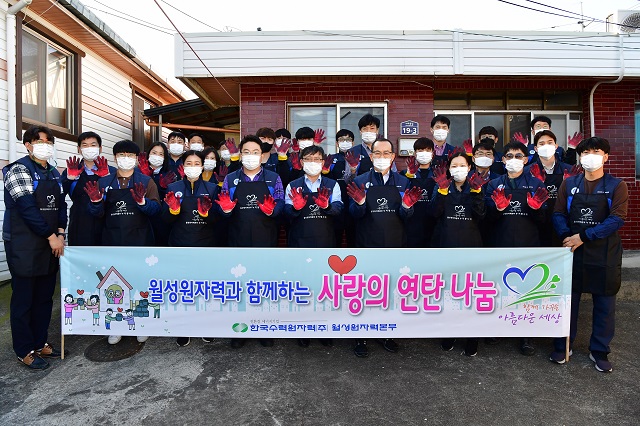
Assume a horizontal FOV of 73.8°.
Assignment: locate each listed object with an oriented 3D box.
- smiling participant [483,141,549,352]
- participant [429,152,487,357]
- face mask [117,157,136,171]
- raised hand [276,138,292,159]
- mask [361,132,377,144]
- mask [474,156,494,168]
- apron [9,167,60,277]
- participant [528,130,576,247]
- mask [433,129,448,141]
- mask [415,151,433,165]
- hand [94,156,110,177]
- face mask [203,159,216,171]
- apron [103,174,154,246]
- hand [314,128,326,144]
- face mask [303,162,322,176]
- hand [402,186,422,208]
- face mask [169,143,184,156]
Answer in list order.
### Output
[{"bbox_3d":[1.562,0.268,3.390,0.520,1.710,0.460,1,2,20],"label":"smiling participant"},{"bbox_3d":[1.090,0.308,3.381,0.470,1.630,0.460,0,2,14],"label":"participant"},{"bbox_3d":[-1.612,-0.411,3.560,0.155,0.115,0.080,-1,2,-23],"label":"face mask"},{"bbox_3d":[-0.350,-0.635,4.200,0.140,0.195,0.070,10,2,-3],"label":"raised hand"},{"bbox_3d":[0.503,-0.772,4.420,0.150,0.113,0.090,0,1,3],"label":"mask"},{"bbox_3d":[1.484,-0.458,3.870,0.155,0.105,0.090,0,1,14],"label":"mask"},{"bbox_3d":[-2.074,0.055,3.120,0.240,0.800,0.380,1,1,24],"label":"apron"},{"bbox_3d":[2.030,0.190,3.750,0.520,1.800,0.450,0,1,14],"label":"participant"},{"bbox_3d":[1.192,-0.768,4.200,0.145,0.115,0.080,0,2,13],"label":"mask"},{"bbox_3d":[0.931,-0.488,3.800,0.145,0.110,0.080,0,2,12],"label":"mask"},{"bbox_3d":[-1.828,-0.390,3.580,0.140,0.175,0.070,-1,2,-25],"label":"hand"},{"bbox_3d":[-1.062,-0.462,4.120,0.140,0.110,0.080,0,2,-2],"label":"face mask"},{"bbox_3d":[-1.572,0.103,3.500,0.420,0.820,0.230,0,1,-9],"label":"apron"},{"bbox_3d":[0.005,-0.789,4.400,0.125,0.165,0.070,0,9,-3],"label":"hand"},{"bbox_3d":[-0.062,-0.357,3.500,0.155,0.115,0.090,0,1,0],"label":"face mask"},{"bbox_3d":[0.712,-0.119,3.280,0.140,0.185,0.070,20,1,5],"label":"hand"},{"bbox_3d":[-1.481,-0.655,4.400,0.150,0.115,0.090,0,1,-14],"label":"face mask"}]

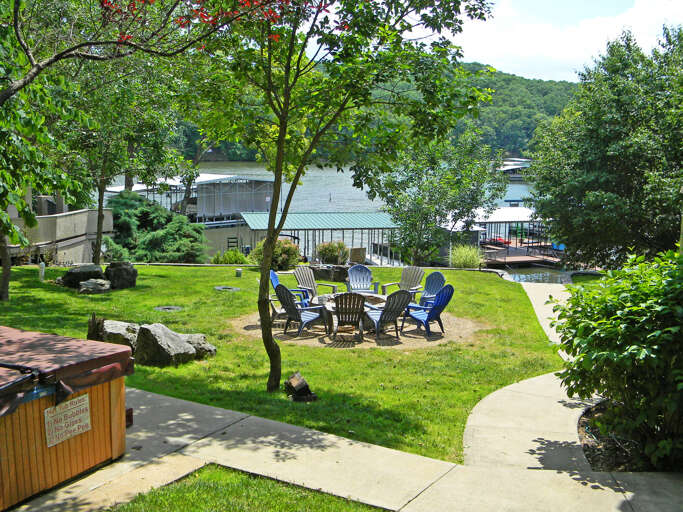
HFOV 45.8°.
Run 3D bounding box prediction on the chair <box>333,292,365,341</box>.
[{"bbox_3d":[0.123,1.052,14.788,0.720,0.950,0.860,0,8,-1],"label":"chair"}]

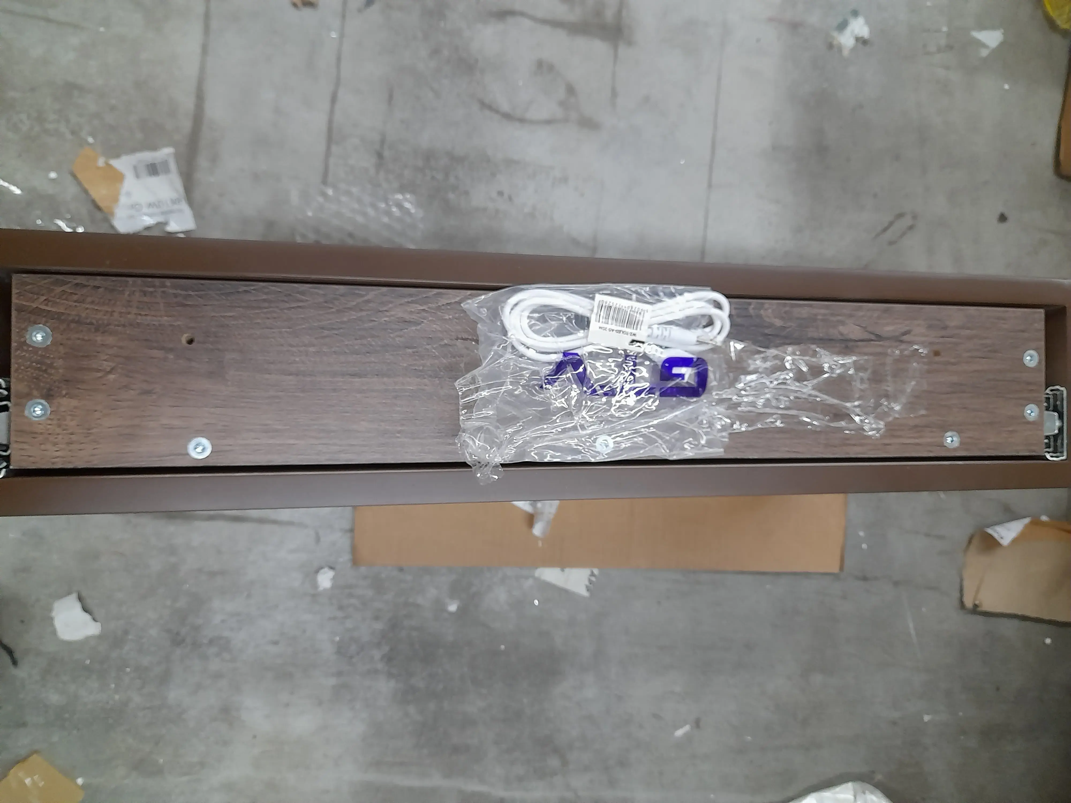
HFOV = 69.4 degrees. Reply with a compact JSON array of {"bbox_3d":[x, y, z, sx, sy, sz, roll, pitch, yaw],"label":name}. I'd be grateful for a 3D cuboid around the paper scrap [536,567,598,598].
[{"bbox_3d":[0.033,0.162,0.754,0.060,0.005,0.038,24,85,-11],"label":"paper scrap"}]

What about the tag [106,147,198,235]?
[{"bbox_3d":[-0.340,-0.180,0.675,0.067,0.010,0.075,-15,93,-11],"label":"tag"}]

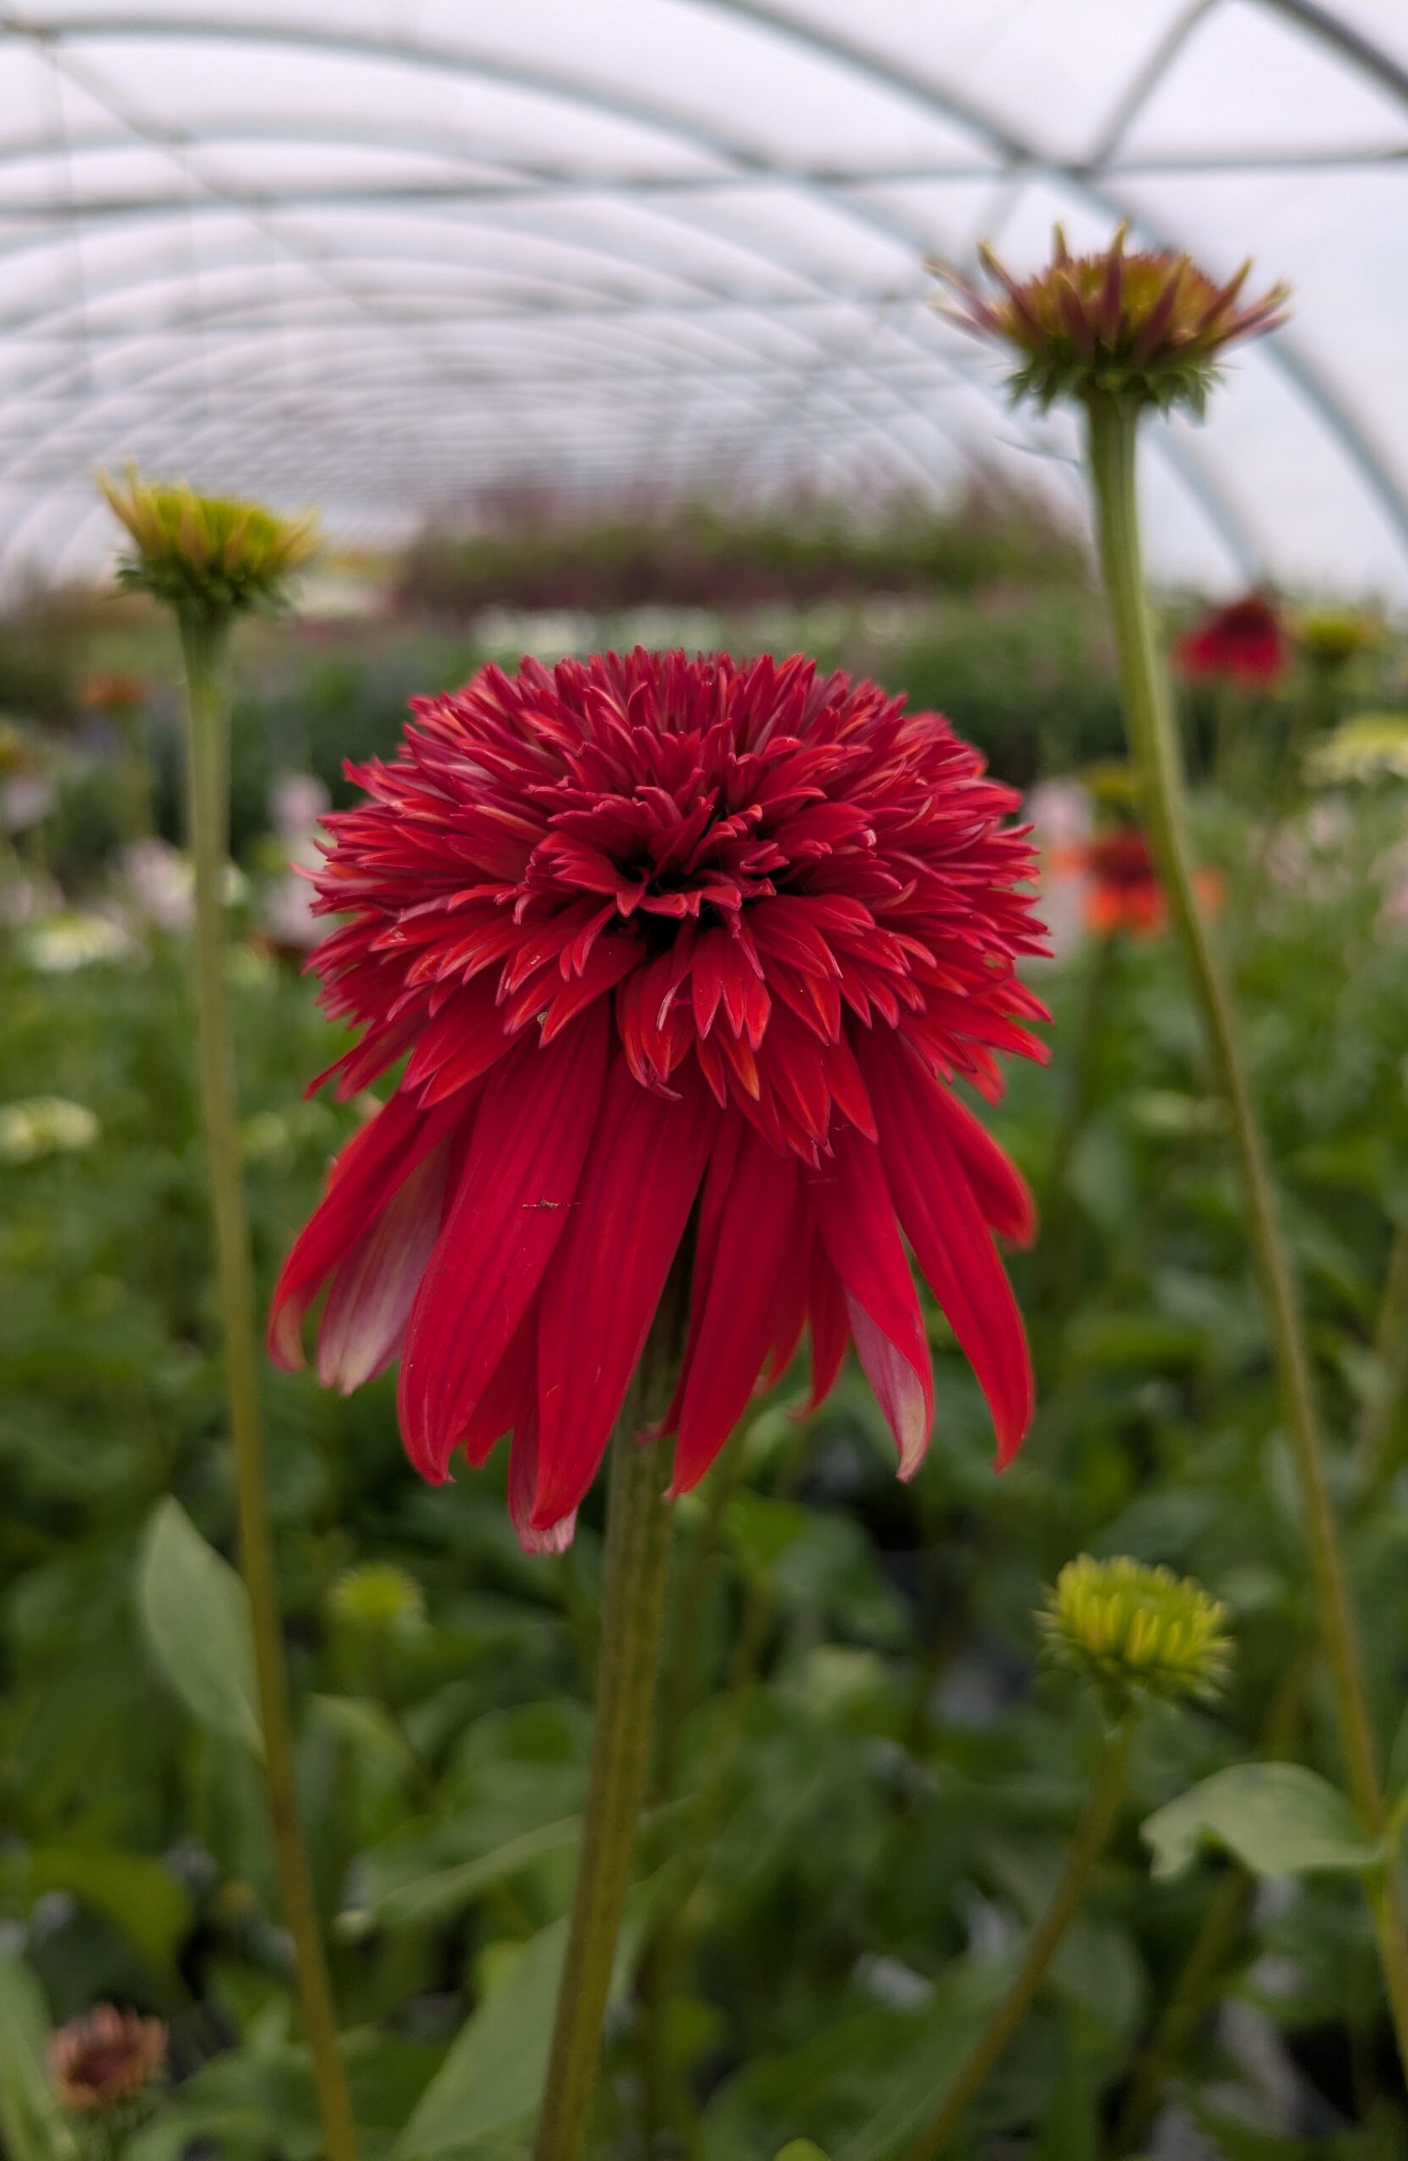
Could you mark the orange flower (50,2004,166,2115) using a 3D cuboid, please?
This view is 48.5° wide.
[{"bbox_3d":[-0.145,0.239,0.380,0.025,0.017,0.025,0,18,0],"label":"orange flower"}]

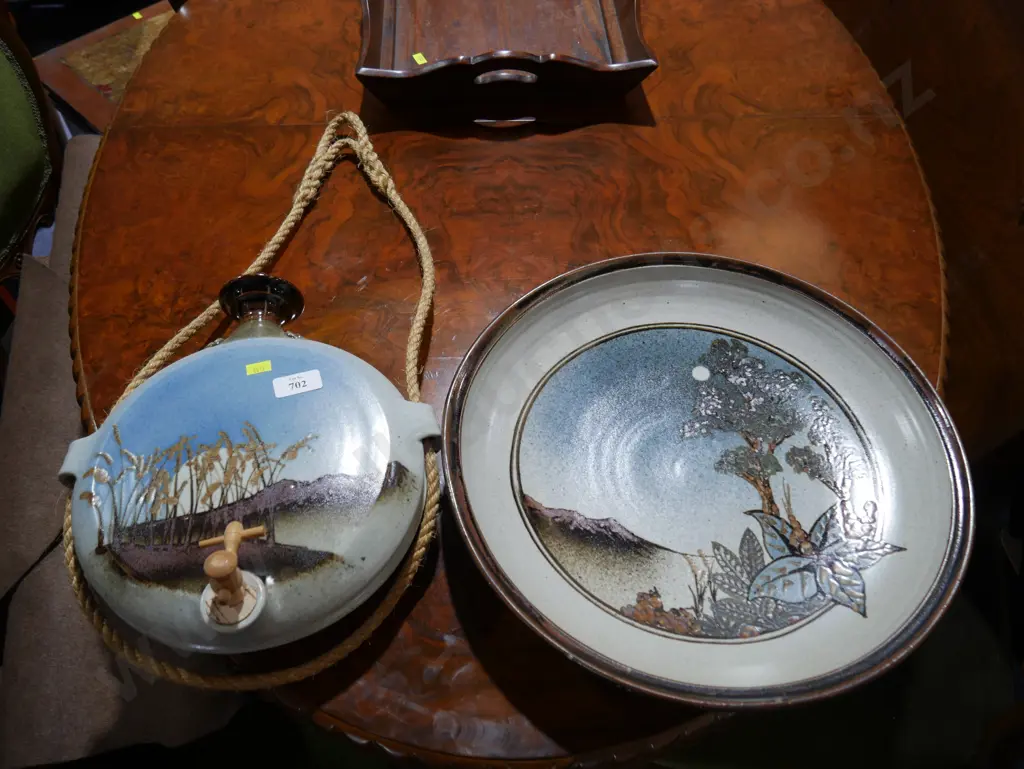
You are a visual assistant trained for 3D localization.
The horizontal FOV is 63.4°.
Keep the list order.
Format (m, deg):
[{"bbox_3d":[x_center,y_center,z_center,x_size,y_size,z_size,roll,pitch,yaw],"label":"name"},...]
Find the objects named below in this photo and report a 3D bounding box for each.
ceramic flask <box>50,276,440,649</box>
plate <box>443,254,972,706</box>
[{"bbox_3d":[-0.216,0.038,0.679,0.308,0.145,0.342,-6,53,-6],"label":"ceramic flask"},{"bbox_3d":[0.159,0.063,0.716,0.432,0.064,0.432,0,53,0],"label":"plate"}]

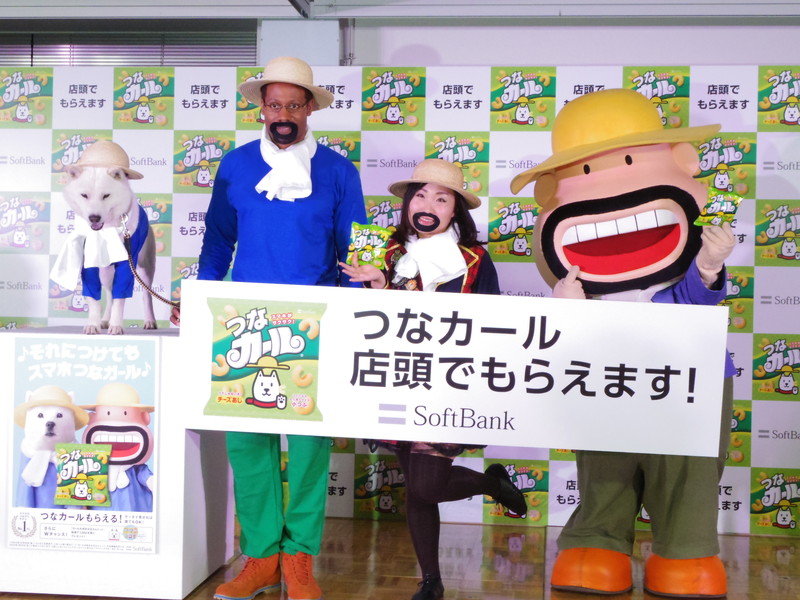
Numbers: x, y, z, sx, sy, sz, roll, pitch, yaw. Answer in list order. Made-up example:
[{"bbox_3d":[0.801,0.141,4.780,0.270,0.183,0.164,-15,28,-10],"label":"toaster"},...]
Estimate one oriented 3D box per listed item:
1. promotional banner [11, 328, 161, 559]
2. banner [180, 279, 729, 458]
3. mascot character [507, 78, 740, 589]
[{"bbox_3d":[-1.070,0.484,4.453,0.517,0.730,0.015,1,0,6],"label":"promotional banner"},{"bbox_3d":[0.163,0.226,4.350,1.800,0.500,0.020,3,4,3],"label":"banner"},{"bbox_3d":[0.799,0.135,4.864,0.800,1.830,0.720,1,0,5],"label":"mascot character"}]

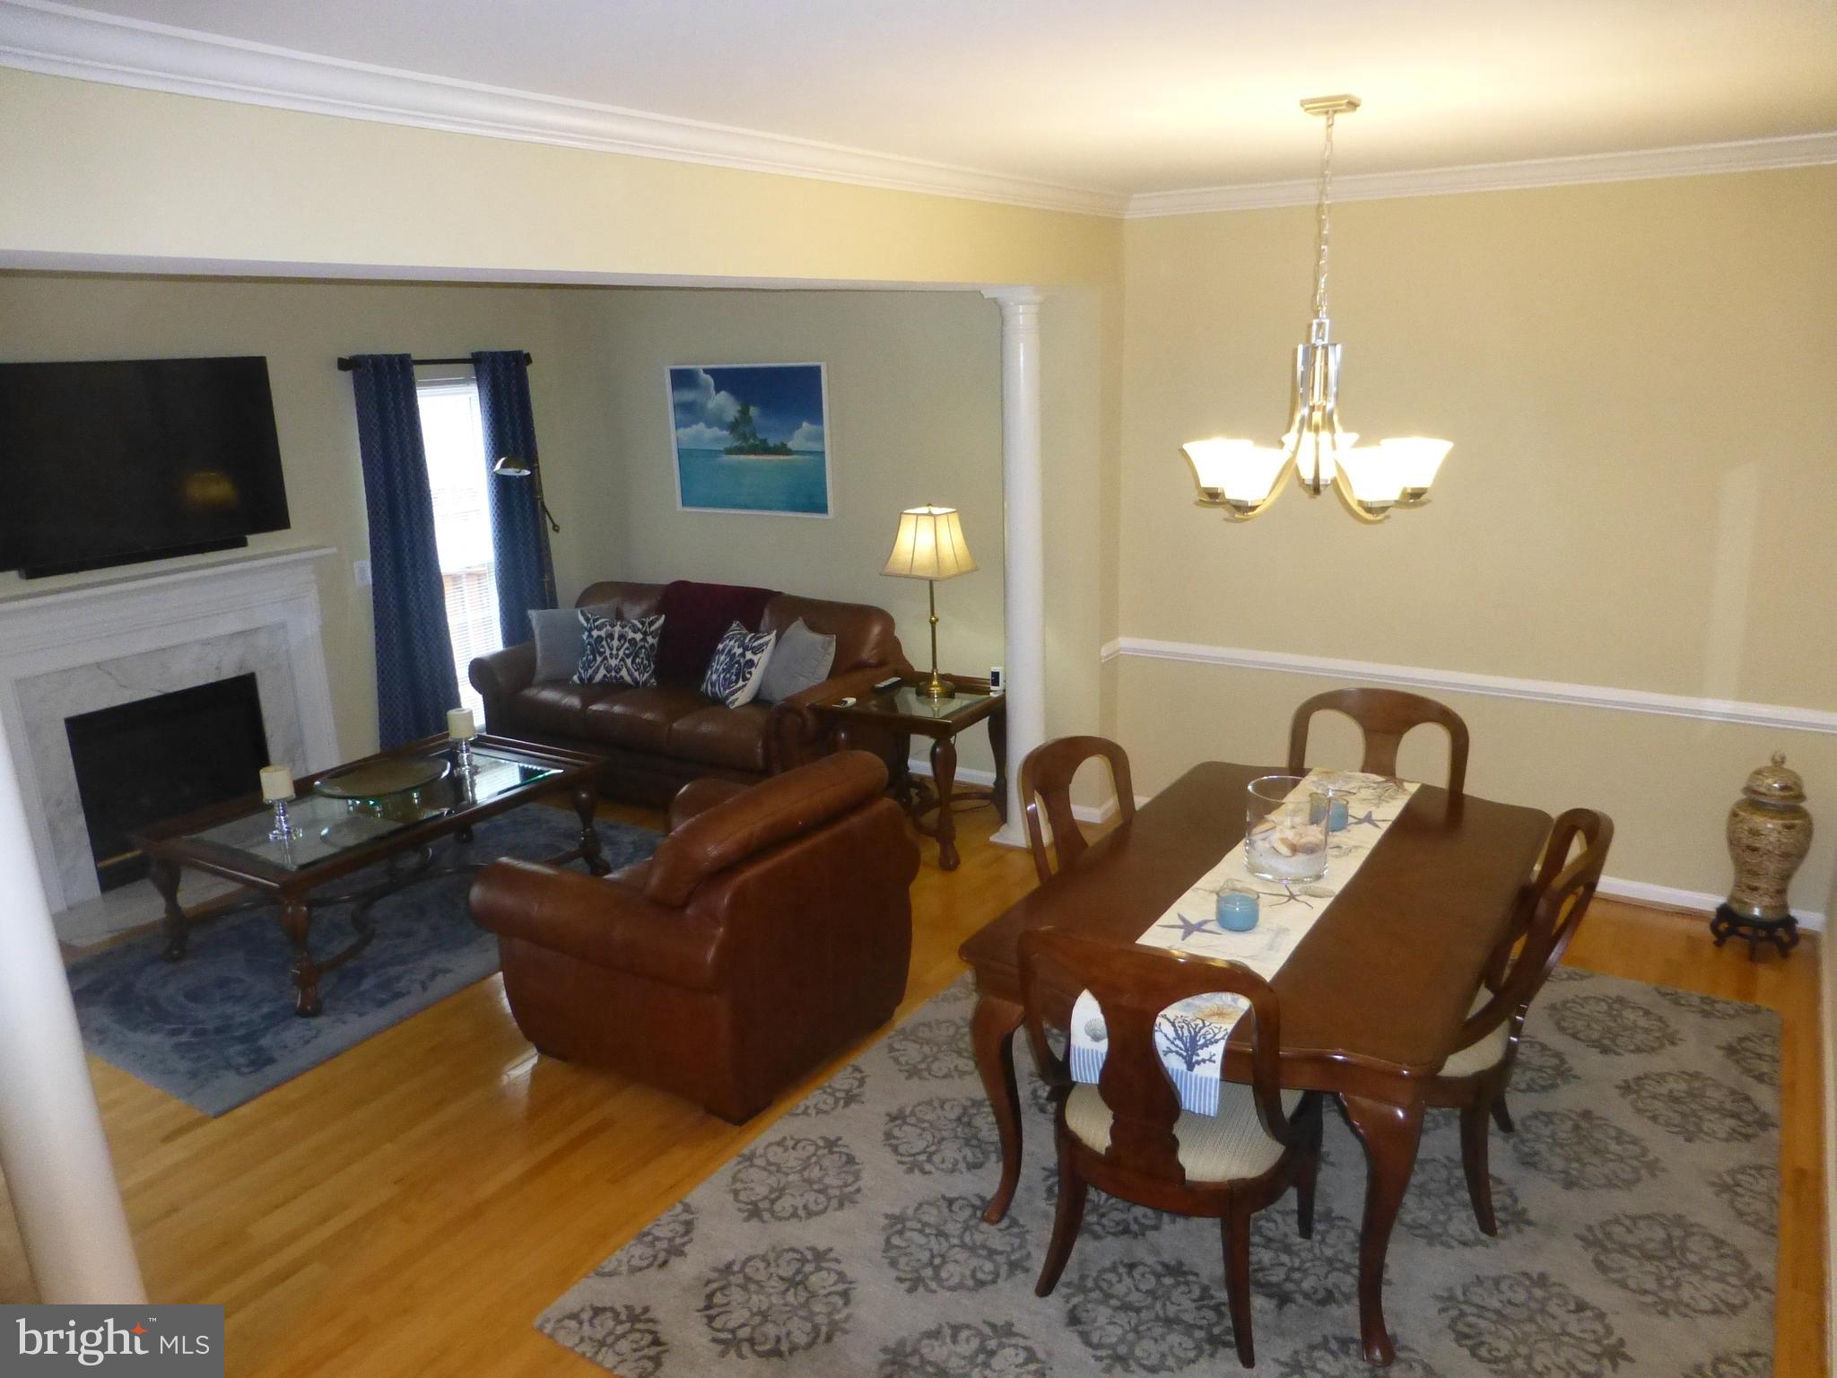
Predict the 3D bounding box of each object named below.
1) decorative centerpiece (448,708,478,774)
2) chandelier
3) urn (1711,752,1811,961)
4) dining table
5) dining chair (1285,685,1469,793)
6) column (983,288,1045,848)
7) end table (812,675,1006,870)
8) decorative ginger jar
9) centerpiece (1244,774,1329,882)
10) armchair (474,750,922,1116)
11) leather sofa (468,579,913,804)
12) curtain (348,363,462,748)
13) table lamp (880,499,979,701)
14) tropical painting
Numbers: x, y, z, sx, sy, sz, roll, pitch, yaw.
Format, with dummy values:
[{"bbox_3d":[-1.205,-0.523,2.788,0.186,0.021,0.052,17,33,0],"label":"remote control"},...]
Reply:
[{"bbox_3d":[-1.915,0.219,5.352,0.105,0.250,0.105,8,18,33],"label":"decorative centerpiece"},{"bbox_3d":[1.024,-0.972,3.258,0.680,1.010,0.670,8,18,33],"label":"chandelier"},{"bbox_3d":[2.994,0.569,4.484,0.270,0.720,0.270,8,18,33],"label":"urn"},{"bbox_3d":[1.017,0.868,3.525,1.080,0.755,1.670,8,18,33],"label":"dining table"},{"bbox_3d":[1.410,0.552,4.133,0.560,1.010,0.580,7,18,31],"label":"dining chair"},{"bbox_3d":[0.467,-0.475,5.433,0.270,2.360,0.270,8,18,33],"label":"column"},{"bbox_3d":[-0.003,0.333,5.768,0.690,0.655,0.660,7,18,28],"label":"end table"},{"bbox_3d":[2.956,0.497,4.415,0.255,0.585,0.255,8,18,33],"label":"decorative ginger jar"},{"bbox_3d":[0.993,0.374,3.426,0.219,0.222,0.219,8,18,33],"label":"centerpiece"},{"bbox_3d":[-0.701,0.704,4.096,1.020,0.880,1.020,8,18,33],"label":"armchair"},{"bbox_3d":[-1.186,0.009,6.574,2.340,0.930,0.940,8,18,33],"label":"leather sofa"},{"bbox_3d":[-2.652,-0.618,6.593,0.120,2.150,0.490,8,18,33],"label":"curtain"},{"bbox_3d":[0.066,-0.390,5.713,0.295,0.850,0.295,8,18,33],"label":"table lamp"},{"bbox_3d":[-0.901,-1.299,6.674,1.085,0.772,0.035,8,18,33],"label":"tropical painting"}]

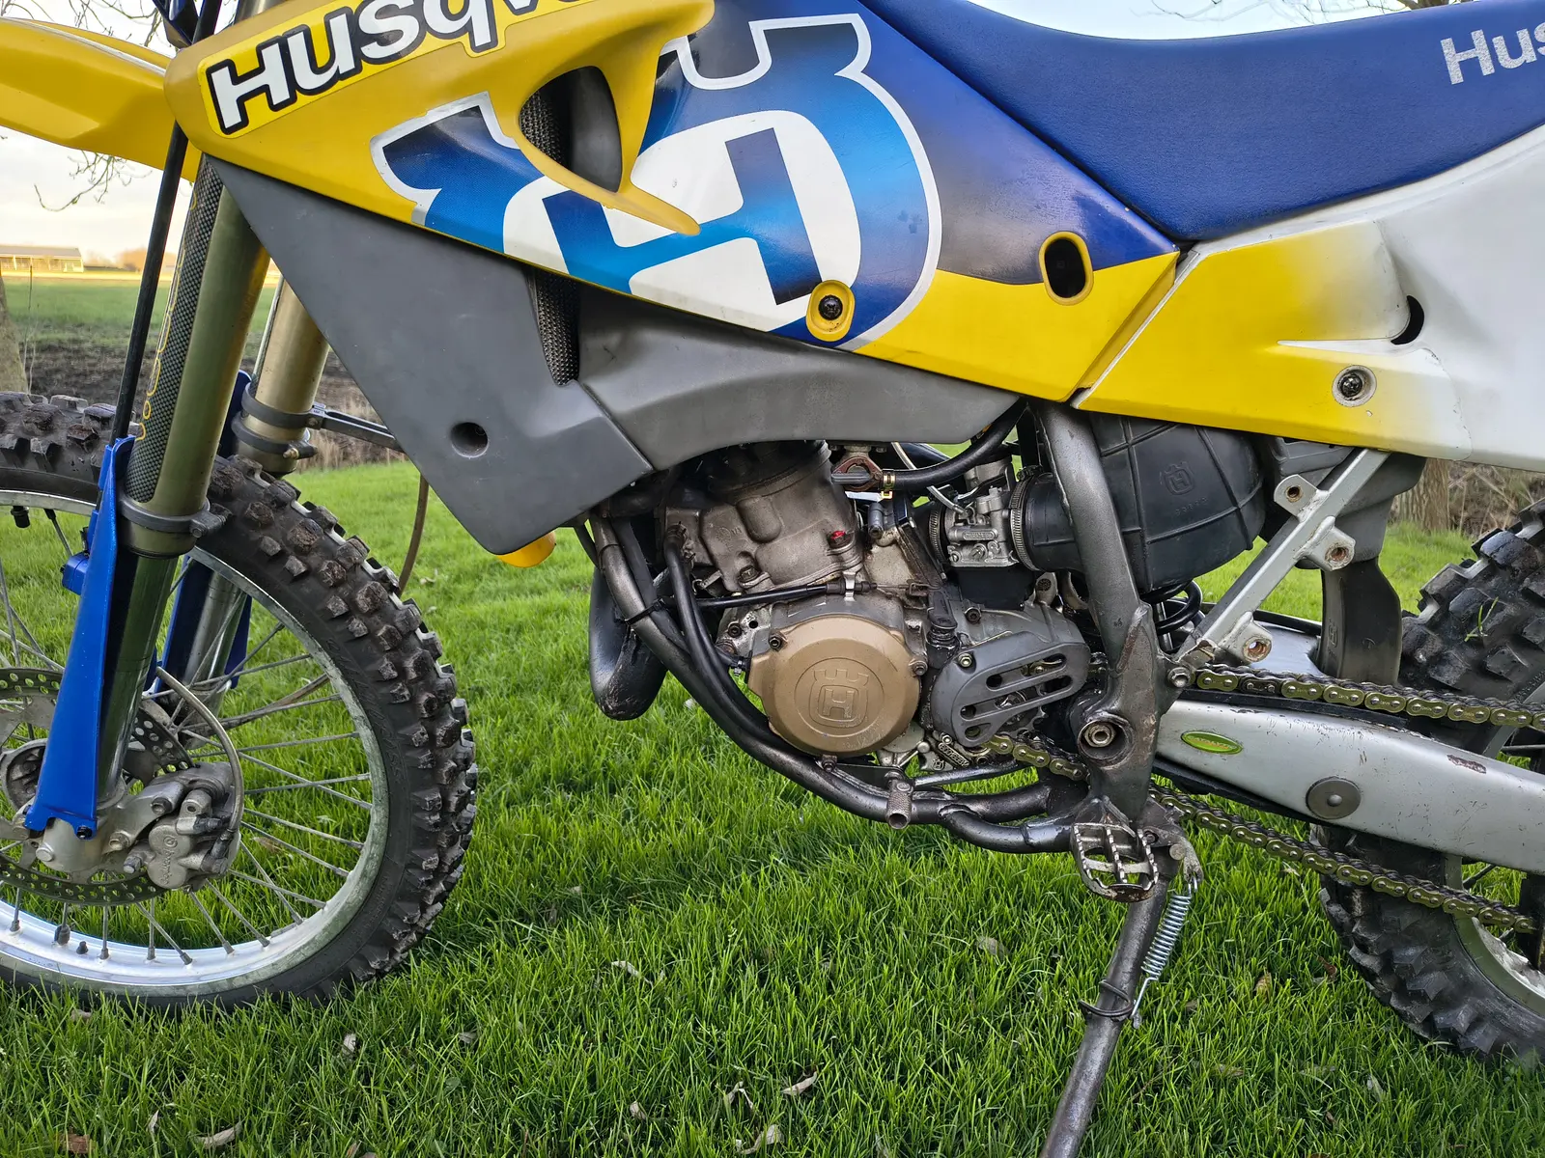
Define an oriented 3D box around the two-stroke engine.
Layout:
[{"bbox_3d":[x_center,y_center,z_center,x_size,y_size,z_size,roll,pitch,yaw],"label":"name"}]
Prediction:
[{"bbox_3d":[0.130,-0.023,0.841,0.430,0.280,0.235,2,22,1],"label":"two-stroke engine"}]

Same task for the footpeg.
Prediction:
[{"bbox_3d":[0.239,0.197,0.747,0.053,0.026,0.072,4,28,5],"label":"footpeg"}]

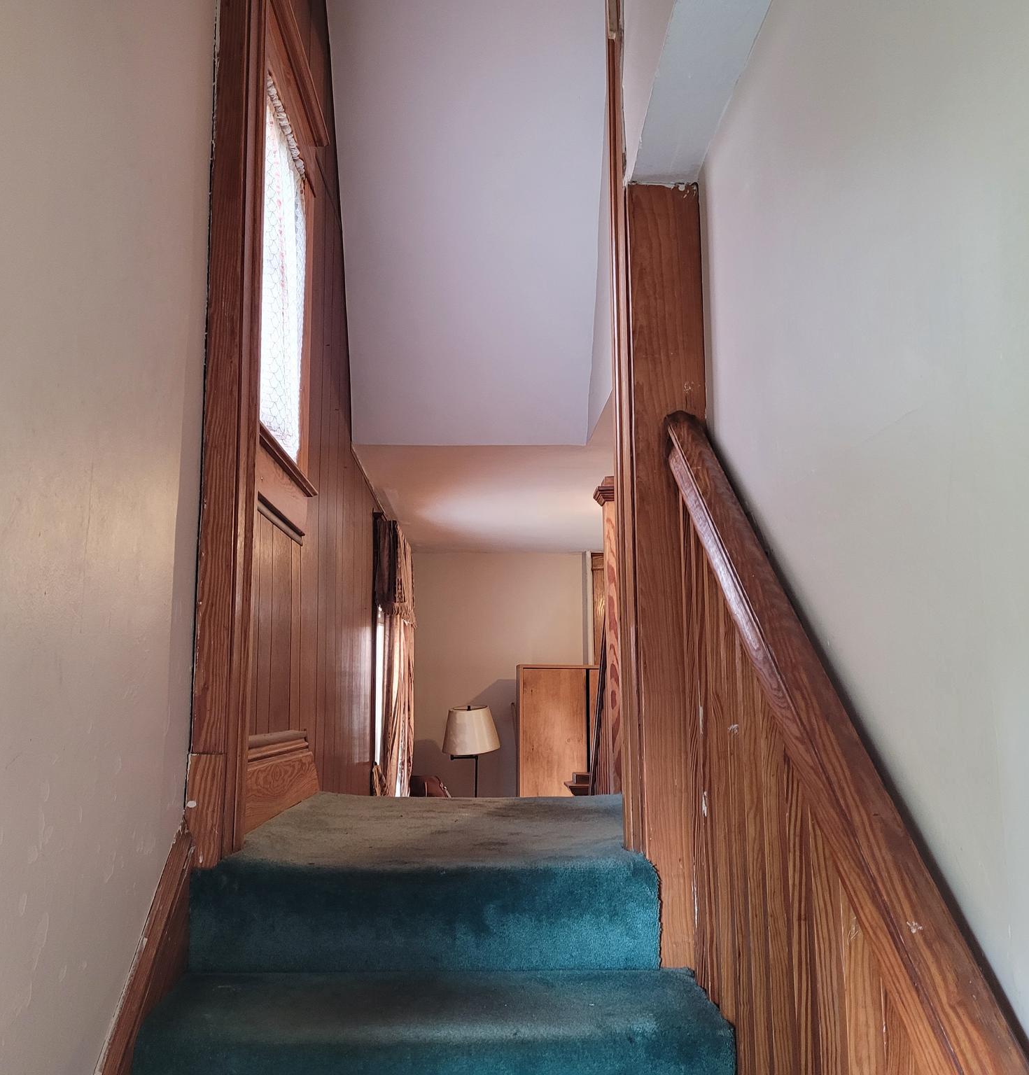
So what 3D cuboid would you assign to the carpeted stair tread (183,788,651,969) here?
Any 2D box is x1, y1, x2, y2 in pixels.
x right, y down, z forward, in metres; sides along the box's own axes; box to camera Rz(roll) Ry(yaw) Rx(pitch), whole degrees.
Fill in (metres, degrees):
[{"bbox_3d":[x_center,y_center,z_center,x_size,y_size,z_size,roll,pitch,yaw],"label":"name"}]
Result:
[{"bbox_3d":[-0.149,0.714,2.367,0.830,0.205,1.030,0,-9,-2],"label":"carpeted stair tread"}]

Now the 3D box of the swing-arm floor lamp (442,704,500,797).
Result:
[{"bbox_3d":[-0.231,1.653,5.713,0.320,1.500,0.320,0,-9,-2],"label":"swing-arm floor lamp"}]

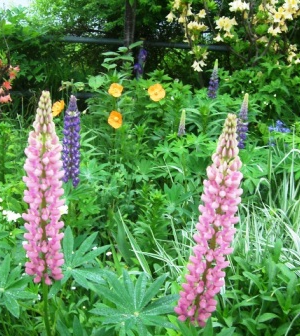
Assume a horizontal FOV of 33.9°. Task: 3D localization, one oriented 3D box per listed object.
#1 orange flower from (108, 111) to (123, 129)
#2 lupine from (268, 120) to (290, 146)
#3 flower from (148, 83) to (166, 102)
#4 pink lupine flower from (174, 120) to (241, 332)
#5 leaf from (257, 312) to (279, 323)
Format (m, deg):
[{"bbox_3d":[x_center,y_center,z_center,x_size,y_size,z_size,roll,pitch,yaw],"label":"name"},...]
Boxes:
[{"bbox_3d":[-0.137,-0.192,1.955,0.058,0.068,0.035,-2,16,-12],"label":"orange flower"},{"bbox_3d":[0.593,-0.158,2.250,0.100,0.120,0.090,5,16,14],"label":"lupine"},{"bbox_3d":[0.029,-0.299,1.950,0.070,0.075,0.035,0,18,0],"label":"flower"},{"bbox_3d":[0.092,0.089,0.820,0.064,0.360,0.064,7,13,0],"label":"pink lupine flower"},{"bbox_3d":[0.262,0.334,1.100,0.050,0.020,0.030,1,15,-6],"label":"leaf"}]

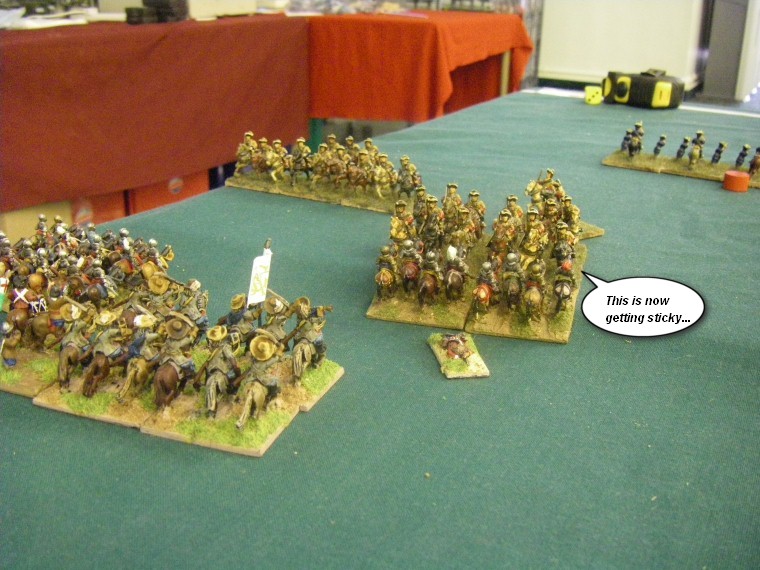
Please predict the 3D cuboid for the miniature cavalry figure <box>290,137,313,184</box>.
[{"bbox_3d":[-0.049,-0.075,0.506,0.011,0.026,0.025,11,24,24],"label":"miniature cavalry figure"}]

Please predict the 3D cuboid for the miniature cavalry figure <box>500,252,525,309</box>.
[{"bbox_3d":[0.055,-0.004,0.340,0.011,0.021,0.025,6,23,13],"label":"miniature cavalry figure"}]

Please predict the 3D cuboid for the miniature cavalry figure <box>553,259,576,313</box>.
[{"bbox_3d":[0.074,-0.002,0.336,0.011,0.021,0.025,7,23,15],"label":"miniature cavalry figure"}]

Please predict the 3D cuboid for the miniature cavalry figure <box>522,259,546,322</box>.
[{"bbox_3d":[0.062,0.000,0.331,0.011,0.021,0.025,7,23,15],"label":"miniature cavalry figure"}]

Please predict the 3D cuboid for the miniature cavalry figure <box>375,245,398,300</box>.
[{"bbox_3d":[0.004,-0.008,0.348,0.011,0.021,0.025,7,23,15],"label":"miniature cavalry figure"}]

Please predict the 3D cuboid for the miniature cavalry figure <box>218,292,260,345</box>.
[{"bbox_3d":[-0.046,0.014,0.287,0.013,0.025,0.025,8,23,18],"label":"miniature cavalry figure"}]

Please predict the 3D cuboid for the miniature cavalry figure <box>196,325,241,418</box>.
[{"bbox_3d":[-0.049,0.025,0.261,0.013,0.025,0.025,5,22,10],"label":"miniature cavalry figure"}]

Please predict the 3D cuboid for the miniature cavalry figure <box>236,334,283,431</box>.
[{"bbox_3d":[-0.036,0.027,0.255,0.013,0.025,0.025,8,23,18],"label":"miniature cavalry figure"}]

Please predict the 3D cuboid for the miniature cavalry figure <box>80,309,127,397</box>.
[{"bbox_3d":[-0.087,0.020,0.272,0.013,0.025,0.025,8,23,18],"label":"miniature cavalry figure"}]

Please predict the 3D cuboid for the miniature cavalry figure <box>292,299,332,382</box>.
[{"bbox_3d":[-0.023,0.016,0.282,0.013,0.025,0.025,6,23,13],"label":"miniature cavalry figure"}]

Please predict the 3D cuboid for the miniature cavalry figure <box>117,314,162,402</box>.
[{"bbox_3d":[-0.075,0.021,0.269,0.013,0.025,0.025,10,24,21],"label":"miniature cavalry figure"}]

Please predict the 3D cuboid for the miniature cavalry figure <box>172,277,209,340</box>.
[{"bbox_3d":[-0.065,0.010,0.297,0.013,0.025,0.025,8,23,18],"label":"miniature cavalry figure"}]

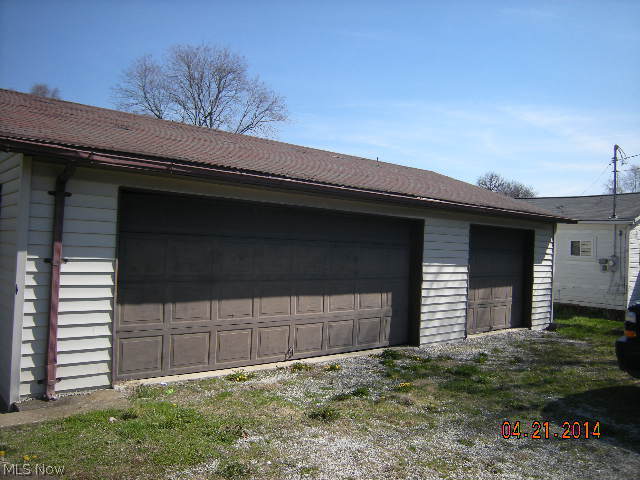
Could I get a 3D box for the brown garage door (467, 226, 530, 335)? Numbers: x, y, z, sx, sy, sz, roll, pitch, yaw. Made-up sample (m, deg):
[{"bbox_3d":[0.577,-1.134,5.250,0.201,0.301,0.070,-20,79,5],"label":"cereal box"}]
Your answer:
[{"bbox_3d":[3.462,0.751,10.183,2.380,2.070,0.120,3,-1,-40],"label":"brown garage door"}]

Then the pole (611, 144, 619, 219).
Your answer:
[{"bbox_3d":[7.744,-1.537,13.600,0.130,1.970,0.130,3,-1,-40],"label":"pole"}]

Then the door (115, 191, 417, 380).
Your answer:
[{"bbox_3d":[-0.318,0.560,6.962,4.800,2.080,0.120,3,-1,-40],"label":"door"}]

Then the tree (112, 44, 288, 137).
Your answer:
[{"bbox_3d":[-6.451,-4.244,26.922,9.600,11.913,9.200,2,-1,0],"label":"tree"}]

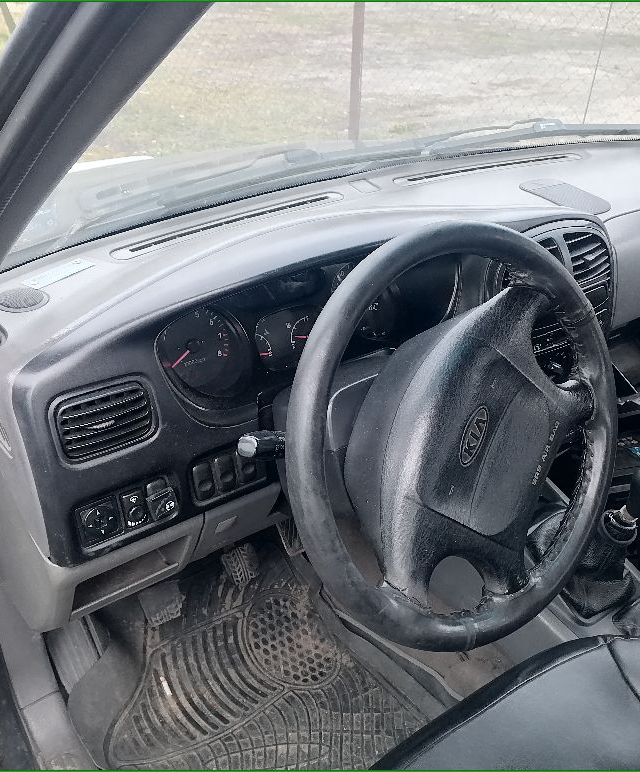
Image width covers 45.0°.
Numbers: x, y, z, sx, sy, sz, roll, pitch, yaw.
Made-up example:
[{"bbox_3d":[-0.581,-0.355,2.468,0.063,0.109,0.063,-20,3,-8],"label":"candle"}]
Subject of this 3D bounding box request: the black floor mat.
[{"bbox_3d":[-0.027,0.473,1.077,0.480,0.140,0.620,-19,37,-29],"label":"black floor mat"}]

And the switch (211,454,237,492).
[{"bbox_3d":[-0.105,0.096,0.851,0.024,0.043,0.015,-19,25,-29],"label":"switch"}]

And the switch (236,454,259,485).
[{"bbox_3d":[-0.081,0.091,0.866,0.024,0.043,0.015,-19,25,-29],"label":"switch"}]

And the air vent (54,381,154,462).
[{"bbox_3d":[-0.217,0.032,0.763,0.101,0.075,0.030,-19,25,-29],"label":"air vent"}]

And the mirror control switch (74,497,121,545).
[{"bbox_3d":[-0.226,0.136,0.782,0.042,0.046,0.016,-19,25,-29],"label":"mirror control switch"}]

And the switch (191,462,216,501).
[{"bbox_3d":[-0.127,0.104,0.837,0.024,0.043,0.015,-19,25,-29],"label":"switch"}]

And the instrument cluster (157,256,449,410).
[{"bbox_3d":[-0.007,-0.088,0.883,0.380,0.120,0.070,-19,22,-29],"label":"instrument cluster"}]

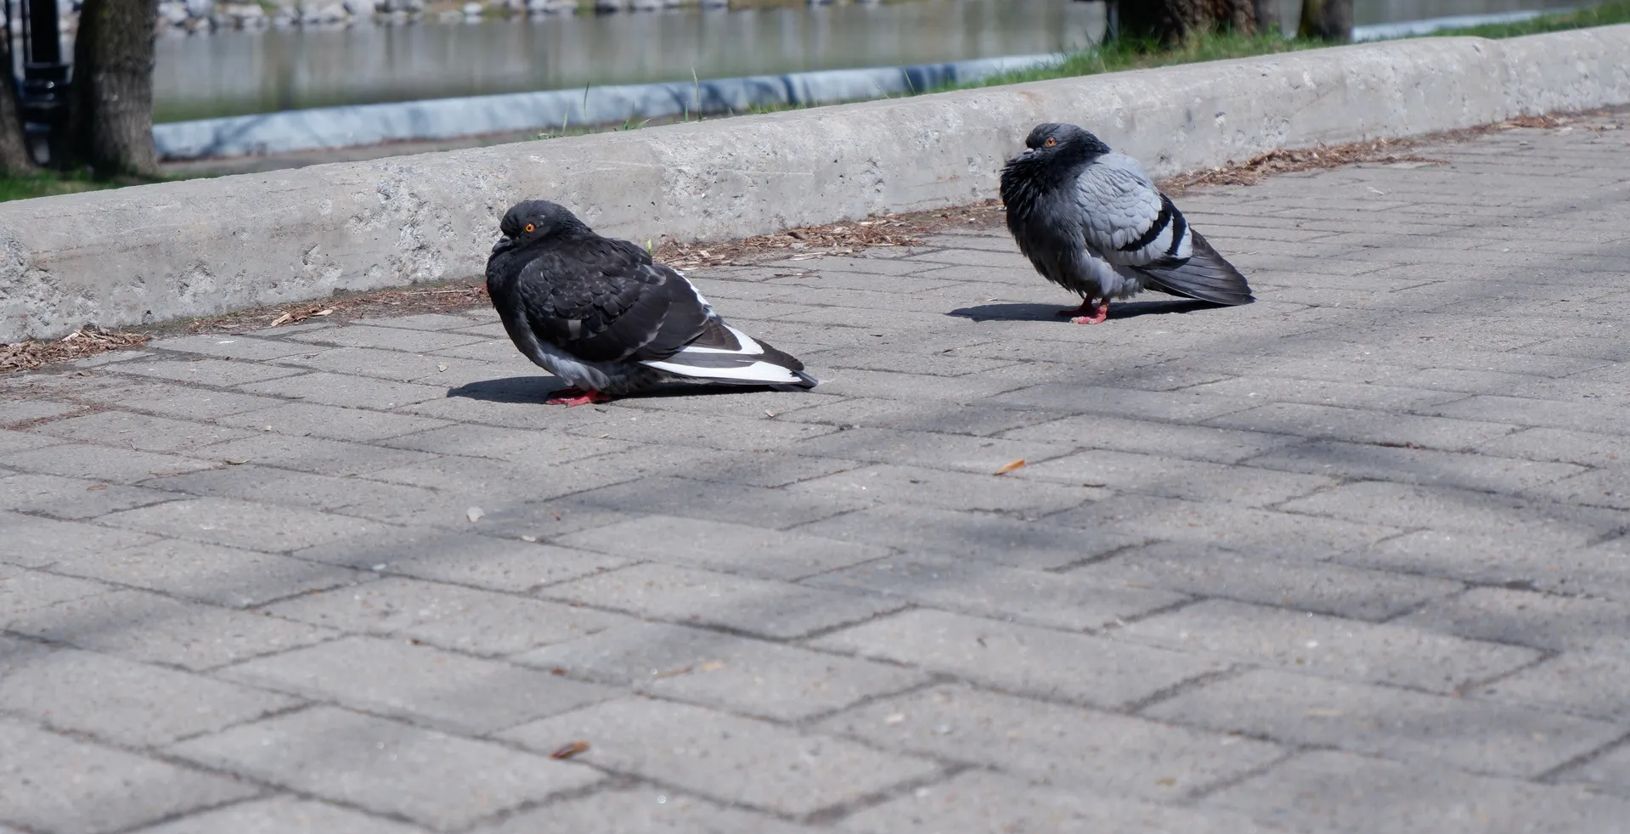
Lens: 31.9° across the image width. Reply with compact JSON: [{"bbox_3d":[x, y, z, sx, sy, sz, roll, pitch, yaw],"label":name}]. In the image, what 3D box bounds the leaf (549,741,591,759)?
[{"bbox_3d":[-0.111,0.151,1.293,0.021,0.004,0.008,-8,12,-33],"label":"leaf"}]

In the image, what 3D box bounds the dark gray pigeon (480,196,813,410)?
[{"bbox_3d":[-0.135,-0.095,2.274,0.262,0.160,0.120,-2,10,-6],"label":"dark gray pigeon"}]

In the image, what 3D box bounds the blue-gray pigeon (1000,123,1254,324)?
[{"bbox_3d":[0.284,-0.184,2.638,0.240,0.177,0.120,-5,10,-19],"label":"blue-gray pigeon"}]

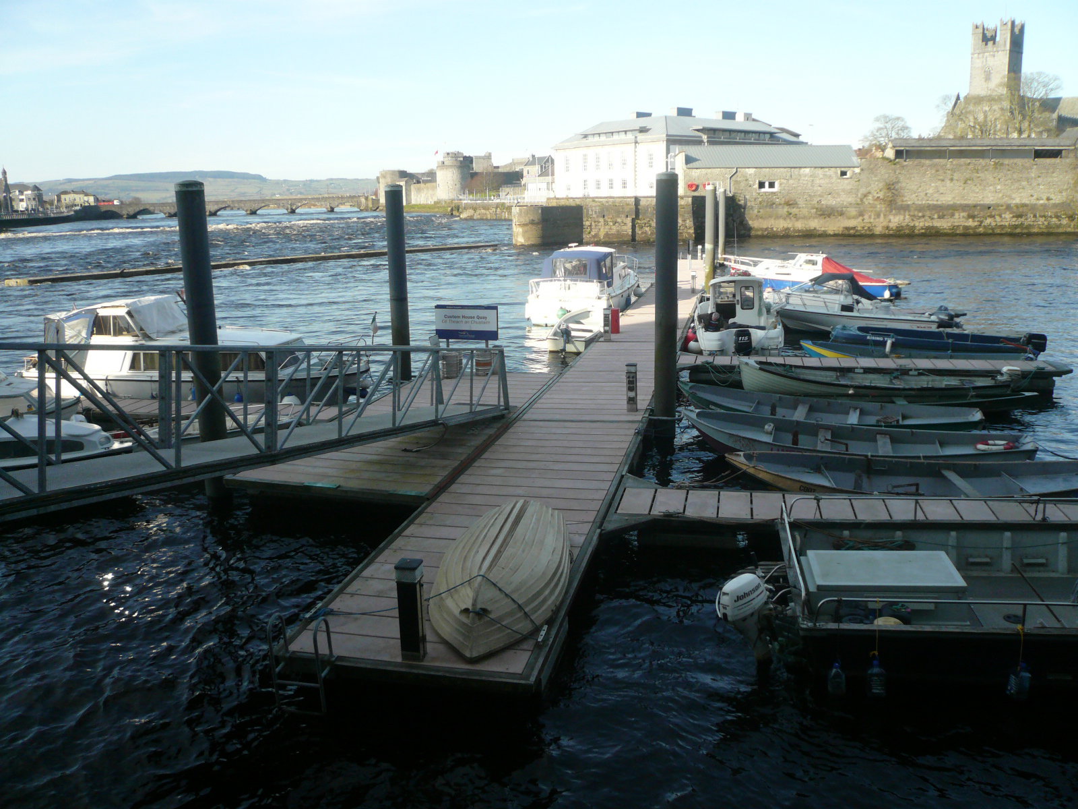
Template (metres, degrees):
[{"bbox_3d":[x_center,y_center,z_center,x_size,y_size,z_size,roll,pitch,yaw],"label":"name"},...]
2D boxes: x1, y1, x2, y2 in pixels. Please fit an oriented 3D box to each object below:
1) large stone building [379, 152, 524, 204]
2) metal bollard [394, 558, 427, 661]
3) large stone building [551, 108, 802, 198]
[{"bbox_3d":[-34.507,-89.315,340.337,48.000,17.500,80.000,-8,15,-25],"label":"large stone building"},{"bbox_3d":[-1.260,2.002,8.515,0.230,1.000,0.230,2,14,13],"label":"metal bollard"},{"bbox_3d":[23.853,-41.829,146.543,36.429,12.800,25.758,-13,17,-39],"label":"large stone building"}]

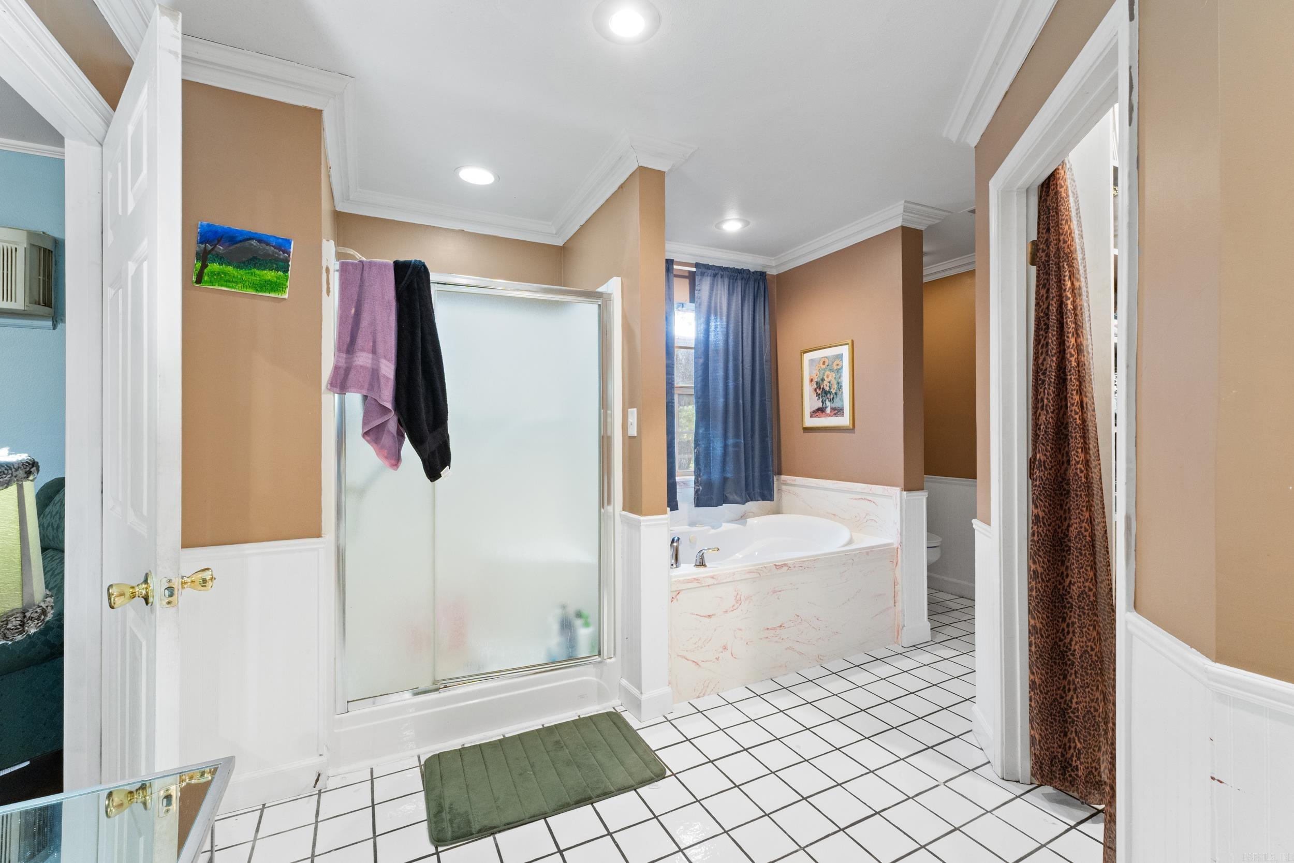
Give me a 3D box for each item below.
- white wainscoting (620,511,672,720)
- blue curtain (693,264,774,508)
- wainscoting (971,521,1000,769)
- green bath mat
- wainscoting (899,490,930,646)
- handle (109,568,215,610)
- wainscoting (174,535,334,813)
[{"bbox_3d":[-0.006,0.785,2.400,0.150,0.874,0.205,0,0,-27],"label":"white wainscoting"},{"bbox_3d":[0.601,-0.307,3.674,0.633,1.611,0.100,0,0,-27],"label":"blue curtain"},{"bbox_3d":[1.309,0.794,2.072,0.050,0.868,0.245,0,0,16],"label":"wainscoting"},{"bbox_3d":[-0.378,1.212,1.959,0.799,0.024,0.507,0,0,-25],"label":"green bath mat"},{"bbox_3d":[1.531,0.779,3.116,0.230,0.875,0.080,0,0,-27],"label":"wainscoting"},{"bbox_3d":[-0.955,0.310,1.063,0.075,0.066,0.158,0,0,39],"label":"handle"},{"bbox_3d":[-1.329,0.793,1.786,0.473,0.868,0.045,0,0,-27],"label":"wainscoting"}]

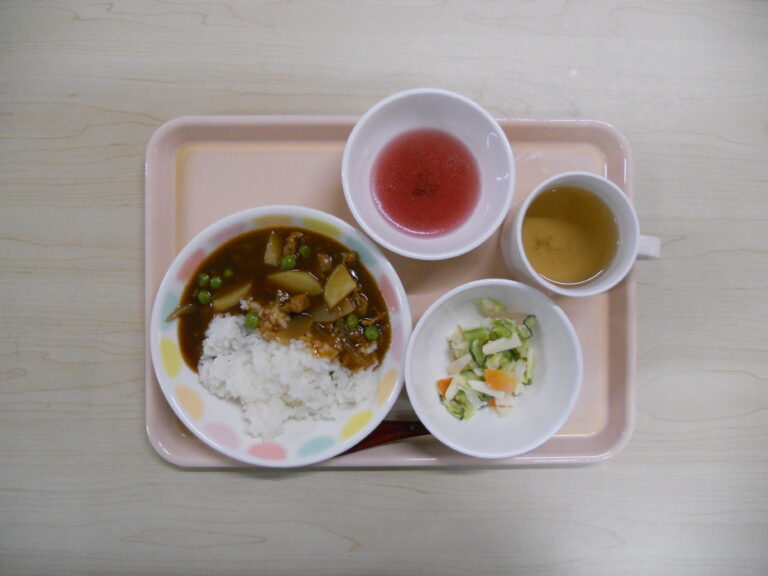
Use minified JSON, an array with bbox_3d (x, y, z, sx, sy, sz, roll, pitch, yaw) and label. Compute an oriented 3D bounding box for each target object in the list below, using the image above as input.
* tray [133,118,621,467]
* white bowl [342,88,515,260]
[{"bbox_3d":[0.005,0.002,0.446,0.357,0.020,0.256,0,89,0],"label":"tray"},{"bbox_3d":[0.030,-0.077,0.430,0.117,0.047,0.117,0,89,0],"label":"white bowl"}]

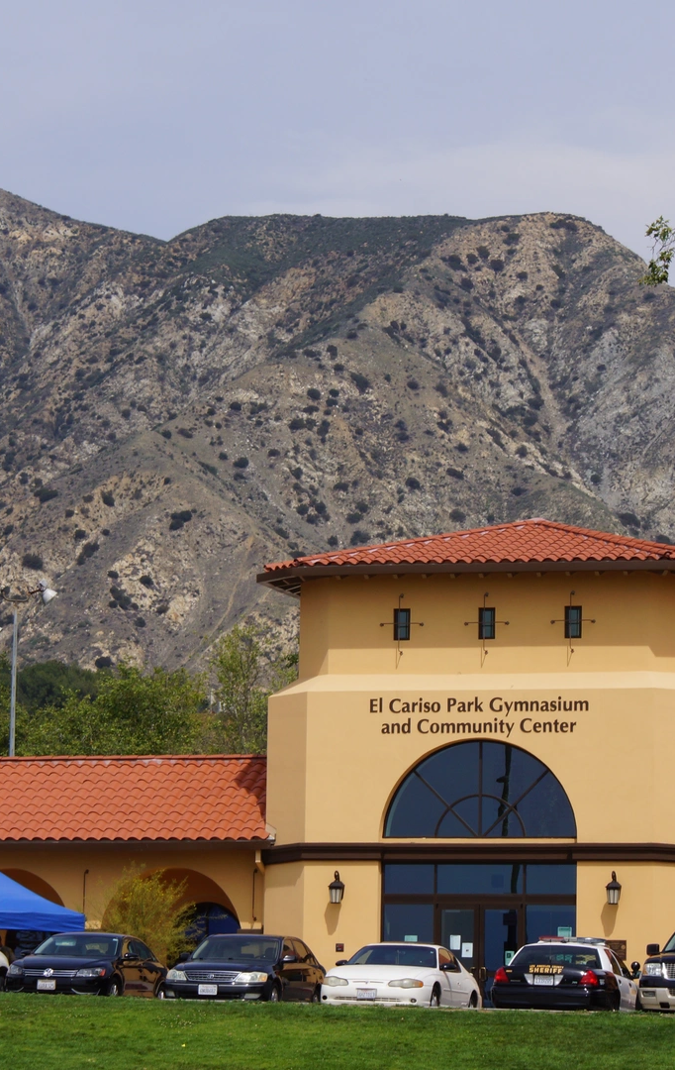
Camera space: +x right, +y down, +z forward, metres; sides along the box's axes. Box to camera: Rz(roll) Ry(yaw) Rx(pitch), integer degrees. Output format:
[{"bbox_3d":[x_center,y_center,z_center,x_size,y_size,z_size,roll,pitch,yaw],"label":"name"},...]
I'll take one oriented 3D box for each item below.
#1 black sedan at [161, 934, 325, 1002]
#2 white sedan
[{"bbox_3d":[-1.503,7.455,78.661,1.820,1.460,4.870,0,-7,14],"label":"black sedan"},{"bbox_3d":[1.087,7.443,77.440,1.845,1.400,5.030,0,-7,14],"label":"white sedan"}]

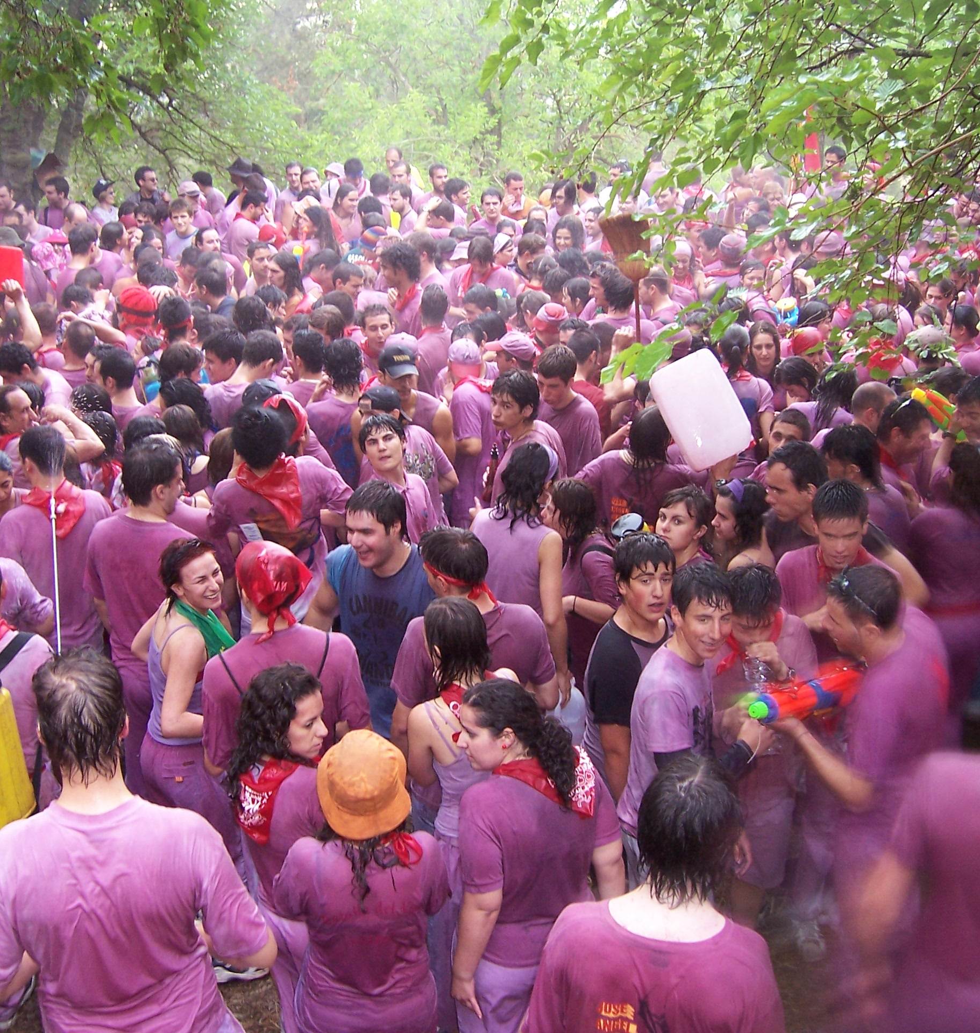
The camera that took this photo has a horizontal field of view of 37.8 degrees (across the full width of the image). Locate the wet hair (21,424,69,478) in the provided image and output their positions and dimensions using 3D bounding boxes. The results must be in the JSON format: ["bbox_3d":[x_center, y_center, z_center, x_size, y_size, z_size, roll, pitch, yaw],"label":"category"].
[{"bbox_3d":[-1.685,-0.241,5.400,0.170,0.200,0.200,-7,20,-19],"label":"wet hair"}]

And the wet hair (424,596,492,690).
[{"bbox_3d":[-0.085,0.343,3.850,0.175,0.235,0.200,-8,21,-21],"label":"wet hair"}]

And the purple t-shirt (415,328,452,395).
[{"bbox_3d":[-0.325,-0.830,8.400,0.460,0.620,0.280,-3,19,-8],"label":"purple t-shirt"}]

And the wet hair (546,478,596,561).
[{"bbox_3d":[0.278,0.013,4.900,0.200,0.280,0.175,3,20,8],"label":"wet hair"}]

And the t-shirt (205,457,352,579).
[{"bbox_3d":[-0.775,0.077,5.250,0.500,0.610,0.300,-3,20,-9],"label":"t-shirt"}]

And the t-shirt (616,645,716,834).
[{"bbox_3d":[0.516,0.645,4.080,0.270,0.600,0.390,17,25,23],"label":"t-shirt"}]

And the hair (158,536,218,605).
[{"bbox_3d":[-0.885,0.159,4.200,0.205,0.210,0.180,15,25,35],"label":"hair"}]

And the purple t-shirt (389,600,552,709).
[{"bbox_3d":[-0.042,0.554,4.081,0.440,0.650,0.260,-11,22,-28],"label":"purple t-shirt"}]

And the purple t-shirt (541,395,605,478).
[{"bbox_3d":[0.295,-0.160,6.082,0.280,0.660,0.470,-18,26,-42],"label":"purple t-shirt"}]

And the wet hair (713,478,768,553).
[{"bbox_3d":[0.842,-0.002,4.800,0.200,0.230,0.180,2,20,7],"label":"wet hair"}]

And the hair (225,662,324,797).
[{"bbox_3d":[-0.530,0.520,3.520,0.240,0.280,0.210,2,19,6],"label":"hair"}]

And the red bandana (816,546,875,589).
[{"bbox_3d":[1.065,0.186,4.299,0.200,0.160,0.190,3,19,9],"label":"red bandana"}]

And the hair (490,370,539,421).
[{"bbox_3d":[0.095,-0.482,5.650,0.200,0.190,0.175,-13,24,-33],"label":"hair"}]

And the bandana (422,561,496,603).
[{"bbox_3d":[-0.097,0.182,4.220,0.180,0.100,0.220,-18,25,-42],"label":"bandana"}]

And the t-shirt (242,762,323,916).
[{"bbox_3d":[-0.458,0.853,3.680,0.270,0.480,0.400,-16,24,-39],"label":"t-shirt"}]

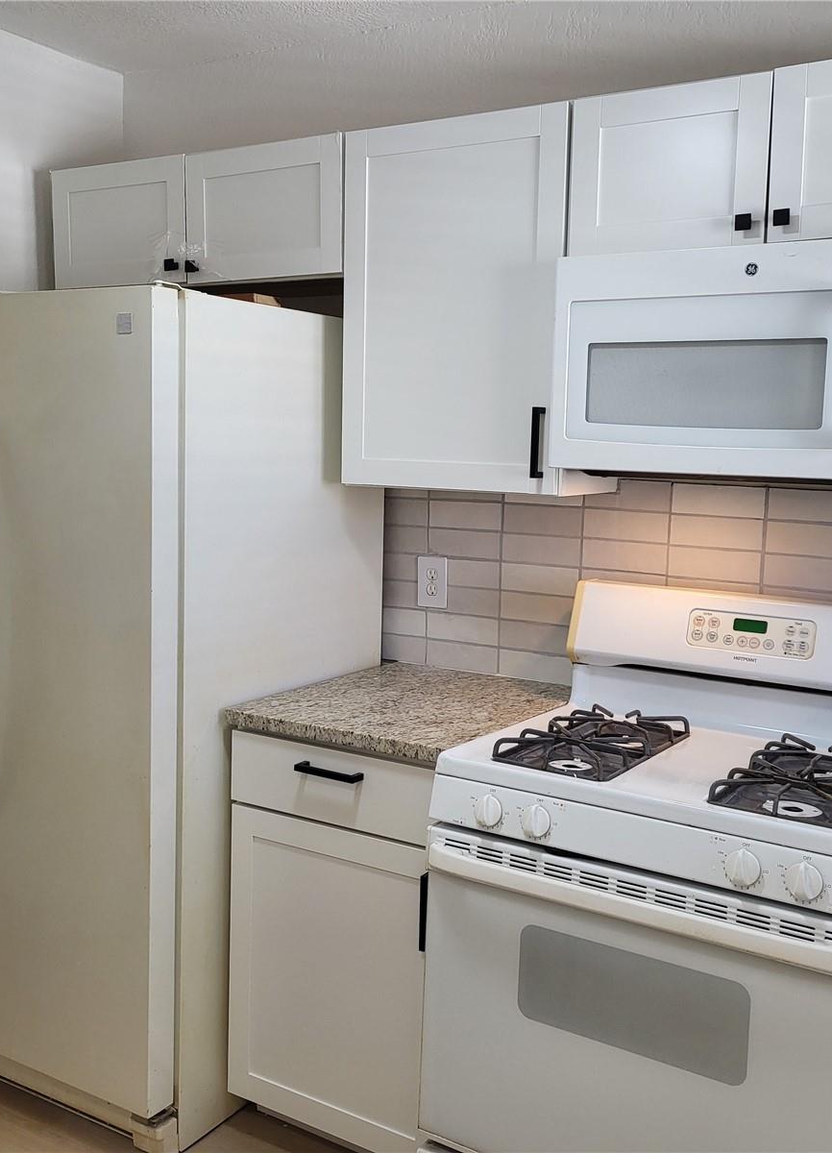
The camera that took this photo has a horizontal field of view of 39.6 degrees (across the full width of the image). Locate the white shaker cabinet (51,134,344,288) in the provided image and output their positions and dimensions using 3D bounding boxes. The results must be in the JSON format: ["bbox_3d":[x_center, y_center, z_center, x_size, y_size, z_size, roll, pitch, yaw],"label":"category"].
[{"bbox_3d":[-0.464,-0.857,2.873,0.916,0.301,0.320,5,8,31],"label":"white shaker cabinet"}]

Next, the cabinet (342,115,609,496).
[{"bbox_3d":[0.147,-0.572,2.526,0.531,0.758,0.320,5,8,31],"label":"cabinet"}]

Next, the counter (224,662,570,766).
[{"bbox_3d":[0.014,0.285,2.505,0.562,0.034,0.649,5,8,31],"label":"counter"}]

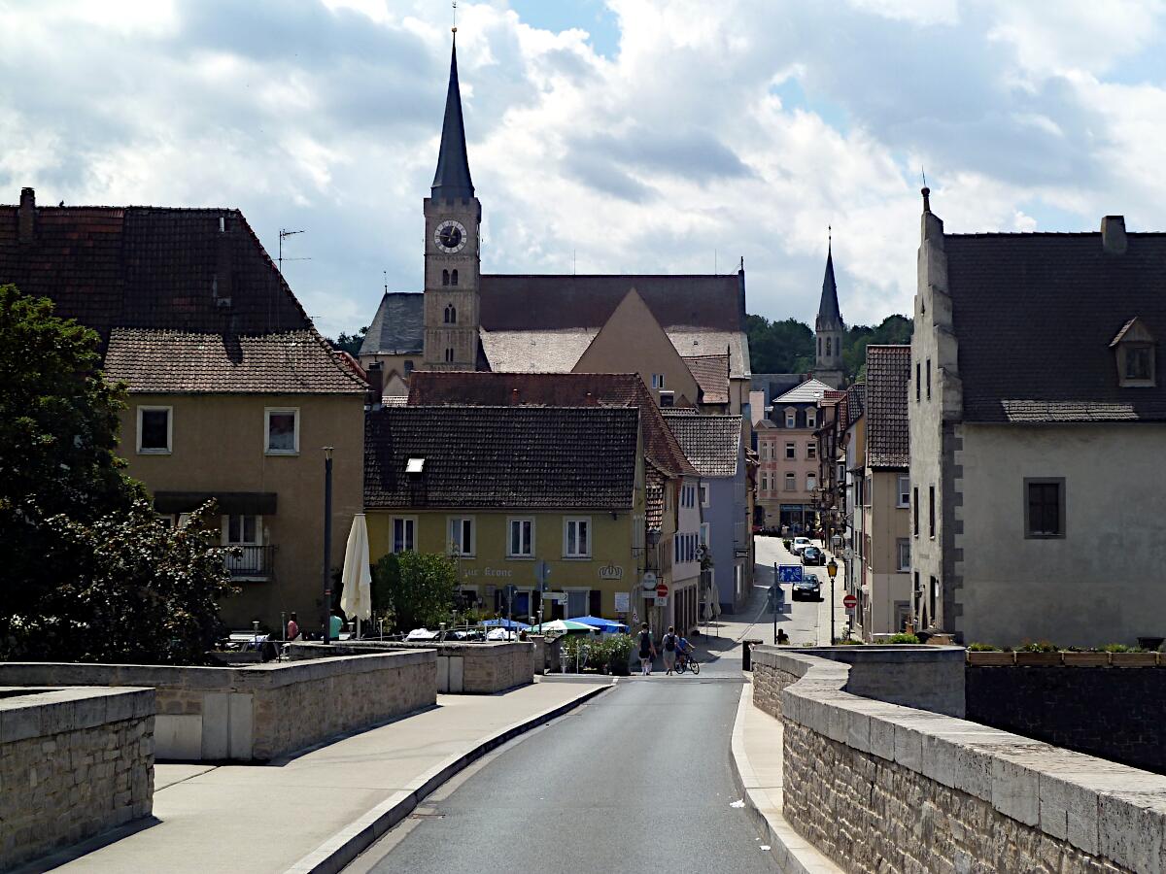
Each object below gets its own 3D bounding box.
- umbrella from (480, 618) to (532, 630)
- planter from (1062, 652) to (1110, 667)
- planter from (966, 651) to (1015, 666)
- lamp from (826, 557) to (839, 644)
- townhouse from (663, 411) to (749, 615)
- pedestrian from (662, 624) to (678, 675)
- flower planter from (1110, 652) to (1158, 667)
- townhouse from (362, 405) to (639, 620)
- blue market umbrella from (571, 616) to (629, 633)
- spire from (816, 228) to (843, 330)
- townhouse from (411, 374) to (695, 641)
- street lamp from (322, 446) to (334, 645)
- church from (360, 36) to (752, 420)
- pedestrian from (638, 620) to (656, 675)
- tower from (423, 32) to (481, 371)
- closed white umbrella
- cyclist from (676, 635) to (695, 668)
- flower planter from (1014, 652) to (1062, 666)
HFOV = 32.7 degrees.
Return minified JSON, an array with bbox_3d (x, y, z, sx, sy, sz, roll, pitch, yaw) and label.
[{"bbox_3d":[-2.987,7.907,74.966,2.300,2.100,2.300,0,-2,0],"label":"umbrella"},{"bbox_3d":[16.756,7.396,66.200,1.520,0.480,0.500,0,-2,0],"label":"planter"},{"bbox_3d":[13.578,7.396,66.200,1.520,0.480,0.500,0,-2,0],"label":"planter"},{"bbox_3d":[9.523,6.561,75.937,0.420,3.946,0.420,0,-2,0],"label":"lamp"},{"bbox_3d":[4.803,4.485,115.914,9.000,11.400,7.800,0,-2,7],"label":"townhouse"},{"bbox_3d":[2.932,7.207,67.000,0.500,1.670,0.420,0,-2,6],"label":"pedestrian"},{"bbox_3d":[18.355,7.396,66.200,1.520,0.480,0.500,0,-2,0],"label":"flower planter"},{"bbox_3d":[-3.401,3.772,83.915,11.500,10.000,8.200,0,-2,0],"label":"townhouse"},{"bbox_3d":[0.482,7.642,72.966,2.400,2.150,2.400,0,-2,0],"label":"blue market umbrella"},{"bbox_3d":[39.785,-25.421,319.734,4.300,16.600,4.300,0,-2,0],"label":"spire"},{"bbox_3d":[-1.195,3.212,97.452,13.800,12.900,10.000,0,-2,4],"label":"townhouse"},{"bbox_3d":[-6.904,3.412,53.899,0.380,6.300,0.380,0,-2,0],"label":"street lamp"},{"bbox_3d":[-2.790,-11.997,186.683,36.500,48.300,19.000,0,-2,0],"label":"church"},{"bbox_3d":[2.129,7.158,67.000,0.550,1.770,0.420,0,-2,6],"label":"pedestrian"},{"bbox_3d":[-13.097,-15.033,199.168,5.600,52.002,5.600,0,-2,0],"label":"tower"},{"bbox_3d":[-7.168,4.801,62.923,0.950,4.800,0.950,0,-2,0],"label":"closed white umbrella"},{"bbox_3d":[3.608,7.512,68.976,0.550,1.530,1.400,-1,-2,37],"label":"cyclist"},{"bbox_3d":[16.279,7.929,70.991,1.660,0.550,0.500,0,-2,0],"label":"flower planter"}]

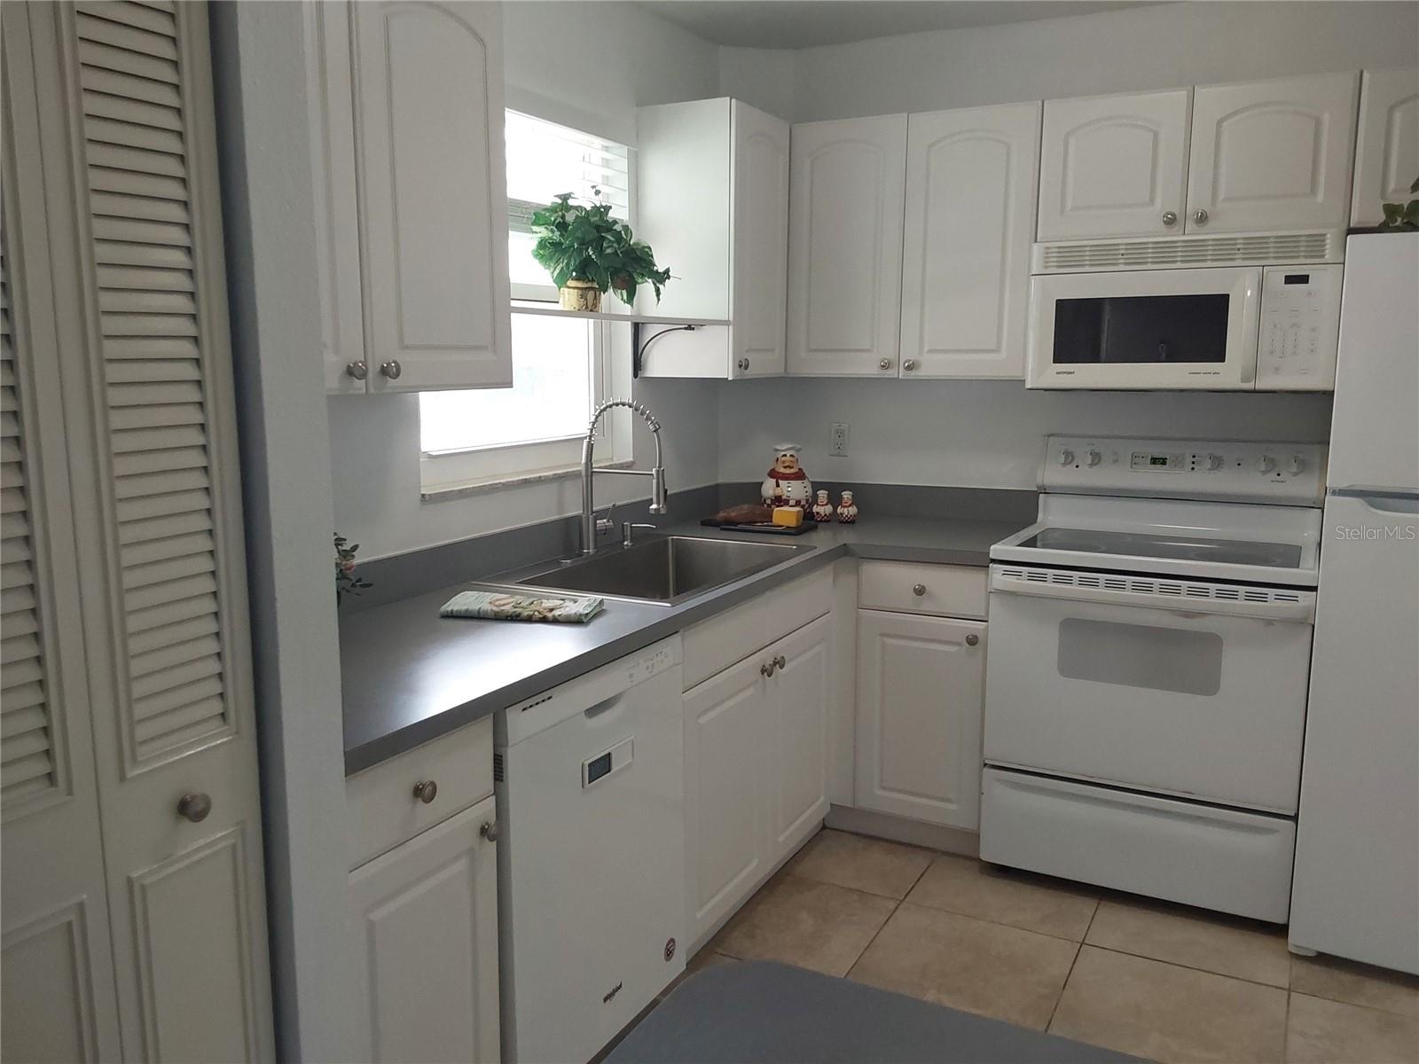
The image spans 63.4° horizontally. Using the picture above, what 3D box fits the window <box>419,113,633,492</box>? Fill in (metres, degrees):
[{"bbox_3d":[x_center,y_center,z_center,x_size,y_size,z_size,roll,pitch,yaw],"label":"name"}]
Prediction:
[{"bbox_3d":[-0.473,-0.599,2.976,0.110,0.920,0.950,5,10,27],"label":"window"}]

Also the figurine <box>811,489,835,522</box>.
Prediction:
[{"bbox_3d":[0.357,-0.084,3.653,0.073,0.100,0.062,1,9,3],"label":"figurine"}]

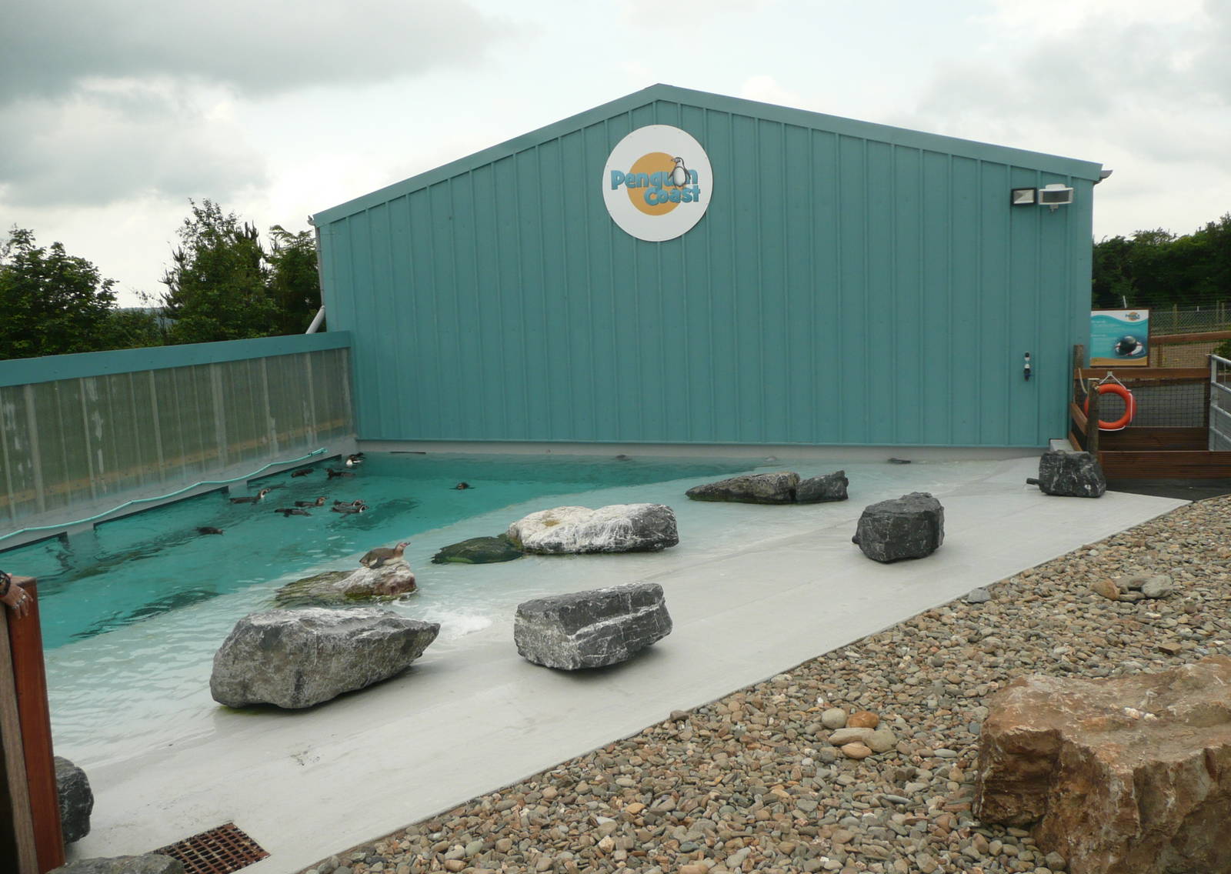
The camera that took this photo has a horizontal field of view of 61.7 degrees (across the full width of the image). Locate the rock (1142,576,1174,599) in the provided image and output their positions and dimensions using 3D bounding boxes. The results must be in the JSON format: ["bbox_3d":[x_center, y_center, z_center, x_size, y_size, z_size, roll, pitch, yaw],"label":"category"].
[{"bbox_3d":[3.408,0.945,6.479,0.187,0.134,0.150,-6,8,-25],"label":"rock"}]

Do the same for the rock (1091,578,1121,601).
[{"bbox_3d":[3.109,0.975,6.537,0.165,0.105,0.130,2,9,28],"label":"rock"}]

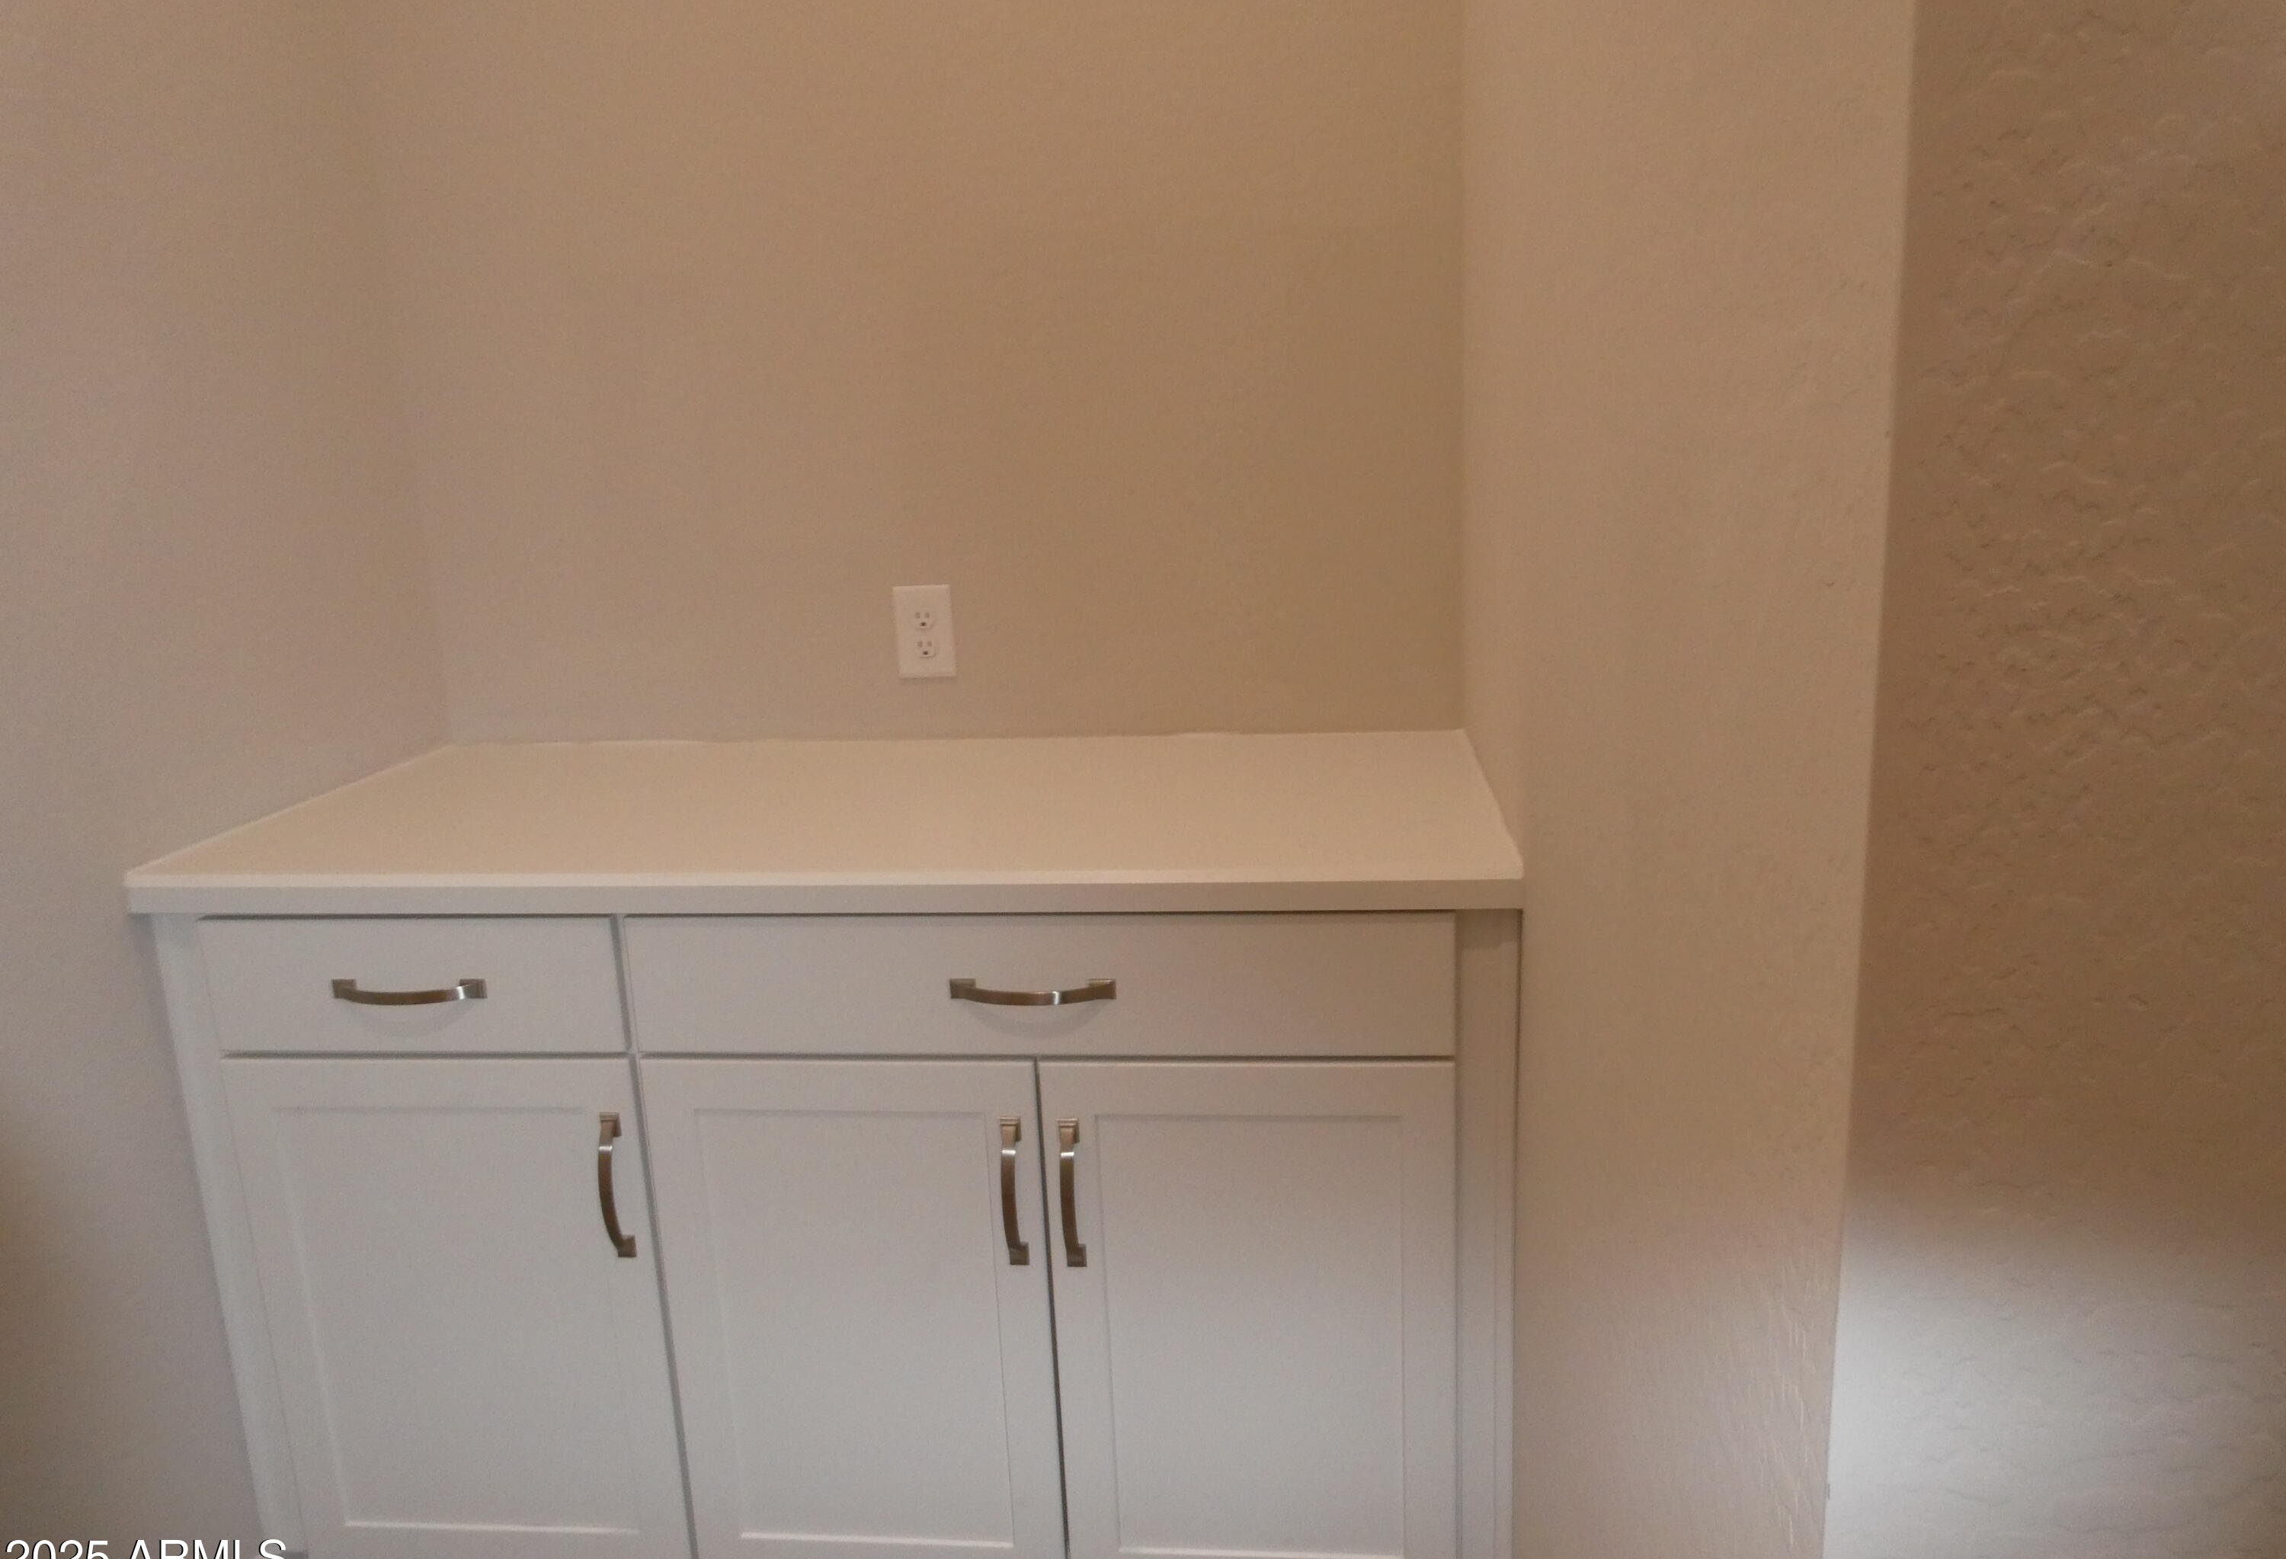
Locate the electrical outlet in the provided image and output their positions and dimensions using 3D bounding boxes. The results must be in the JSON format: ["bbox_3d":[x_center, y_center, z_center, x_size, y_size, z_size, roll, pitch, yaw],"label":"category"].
[{"bbox_3d":[-0.292,-0.196,2.118,0.077,0.122,0.010,-1,13,6],"label":"electrical outlet"}]

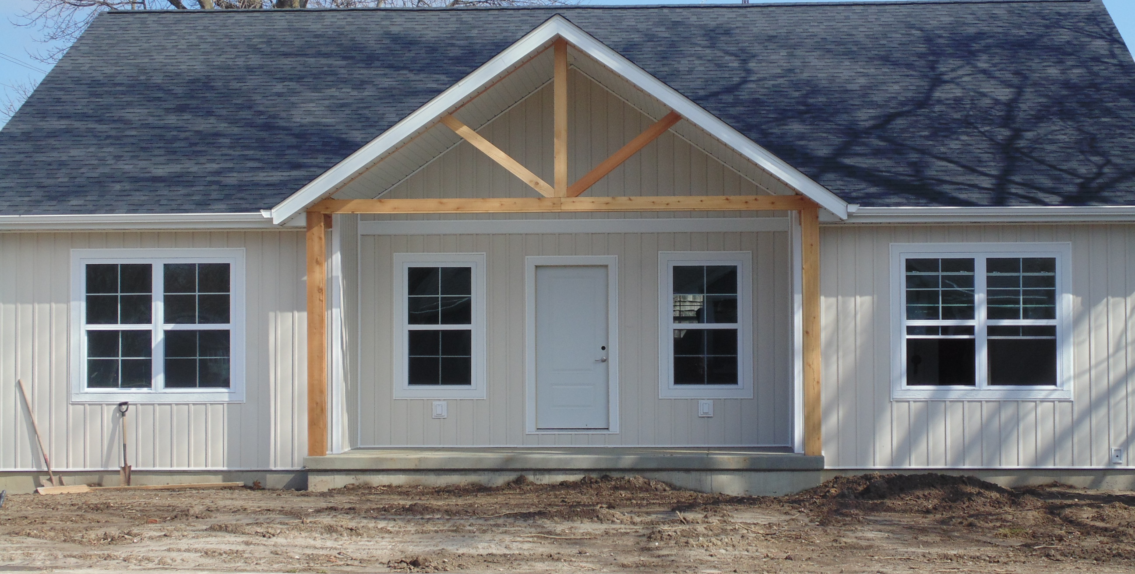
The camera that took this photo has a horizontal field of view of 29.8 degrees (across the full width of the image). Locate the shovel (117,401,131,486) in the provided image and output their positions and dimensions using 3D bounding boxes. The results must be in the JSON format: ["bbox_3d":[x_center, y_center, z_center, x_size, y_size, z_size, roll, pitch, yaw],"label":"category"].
[{"bbox_3d":[-5.111,1.814,24.613,0.155,0.988,0.110,-4,-10,3],"label":"shovel"}]

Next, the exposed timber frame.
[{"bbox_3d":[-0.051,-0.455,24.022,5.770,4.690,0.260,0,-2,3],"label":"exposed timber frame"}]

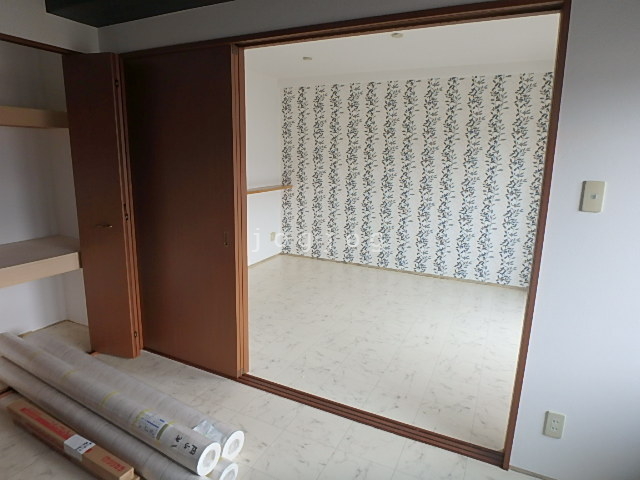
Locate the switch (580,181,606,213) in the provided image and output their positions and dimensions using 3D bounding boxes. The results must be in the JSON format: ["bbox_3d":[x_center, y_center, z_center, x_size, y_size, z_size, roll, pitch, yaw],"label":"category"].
[{"bbox_3d":[1.052,-0.166,1.492,0.070,0.120,0.012,7,12,26],"label":"switch"}]

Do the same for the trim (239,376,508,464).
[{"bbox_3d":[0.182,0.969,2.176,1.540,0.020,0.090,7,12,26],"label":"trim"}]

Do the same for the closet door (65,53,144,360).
[{"bbox_3d":[-1.433,-0.162,2.576,0.350,1.980,0.060,4,11,14],"label":"closet door"}]

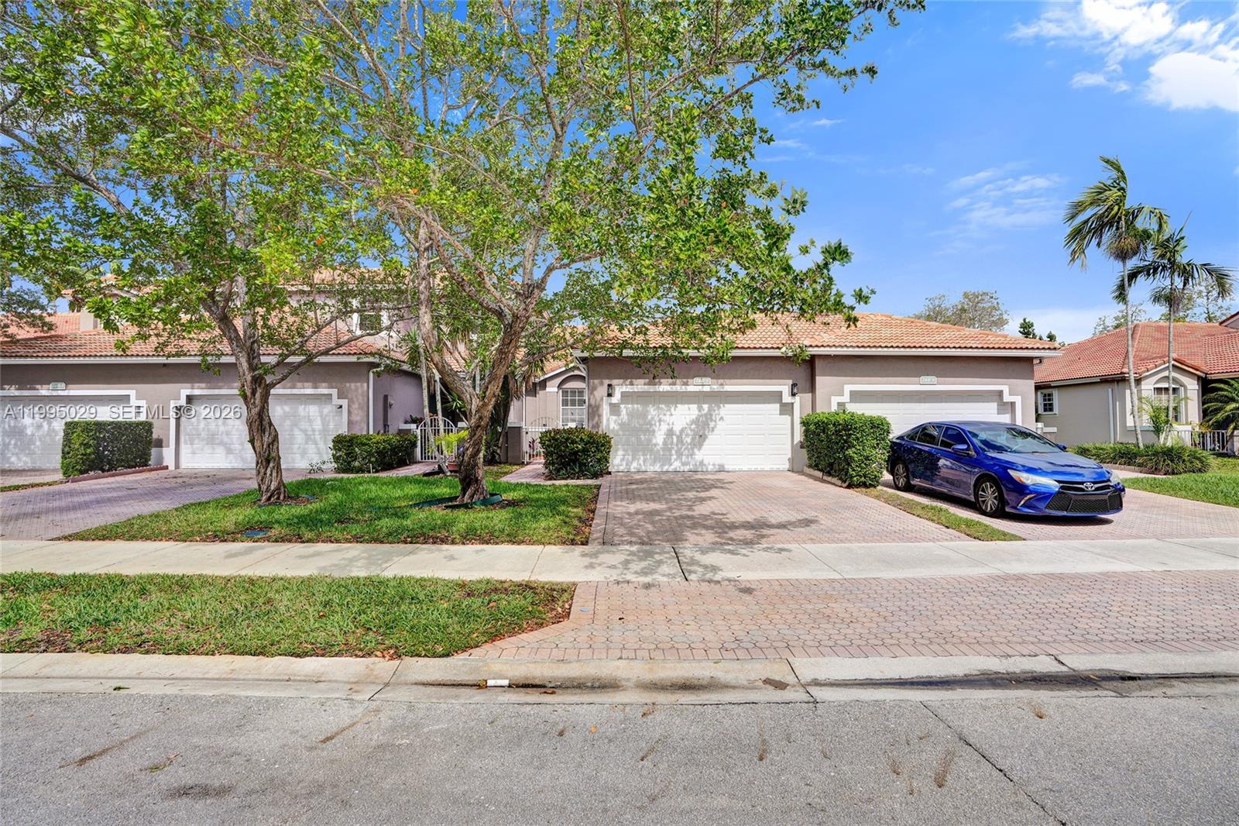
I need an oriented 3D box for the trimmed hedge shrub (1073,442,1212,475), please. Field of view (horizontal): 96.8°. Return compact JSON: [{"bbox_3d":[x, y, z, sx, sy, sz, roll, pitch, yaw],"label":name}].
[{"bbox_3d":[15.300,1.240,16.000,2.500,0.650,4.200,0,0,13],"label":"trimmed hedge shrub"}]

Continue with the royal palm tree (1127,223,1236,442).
[{"bbox_3d":[16.750,-2.150,16.600,3.500,7.400,3.200,0,0,0],"label":"royal palm tree"}]

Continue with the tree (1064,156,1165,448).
[{"bbox_3d":[14.850,-3.100,16.500,3.100,9.200,2.800,0,0,0],"label":"tree"}]

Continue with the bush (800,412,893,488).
[{"bbox_3d":[5.400,0.820,13.000,1.250,1.600,2.300,0,0,0],"label":"bush"}]

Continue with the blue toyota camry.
[{"bbox_3d":[6.980,0.950,10.500,1.830,1.470,4.850,0,1,0],"label":"blue toyota camry"}]

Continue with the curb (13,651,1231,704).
[{"bbox_3d":[0.000,1.920,4.080,9.300,0.150,0.650,0,0,0],"label":"curb"}]

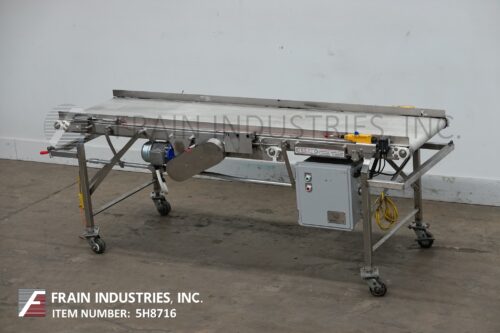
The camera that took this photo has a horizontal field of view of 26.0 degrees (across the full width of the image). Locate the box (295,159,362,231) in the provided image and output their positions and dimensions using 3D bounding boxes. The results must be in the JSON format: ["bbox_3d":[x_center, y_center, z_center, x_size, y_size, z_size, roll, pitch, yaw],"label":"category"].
[{"bbox_3d":[0.482,0.149,6.381,0.357,0.389,0.185,5,19,30],"label":"box"}]

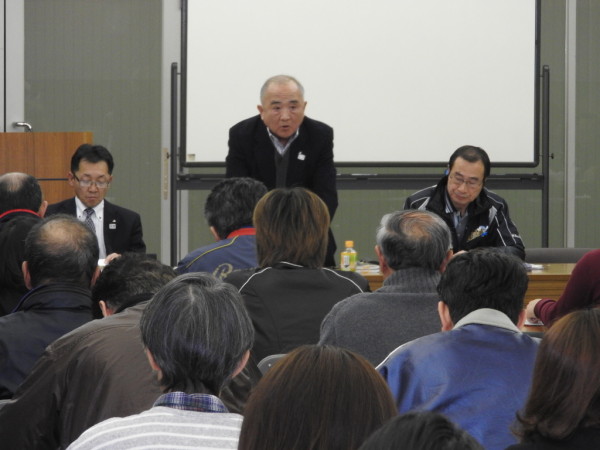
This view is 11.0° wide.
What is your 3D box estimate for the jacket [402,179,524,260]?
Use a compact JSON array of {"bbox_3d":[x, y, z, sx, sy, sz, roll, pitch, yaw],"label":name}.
[{"bbox_3d":[0.659,0.103,12.498,0.490,0.620,0.480,0,3,5],"label":"jacket"}]

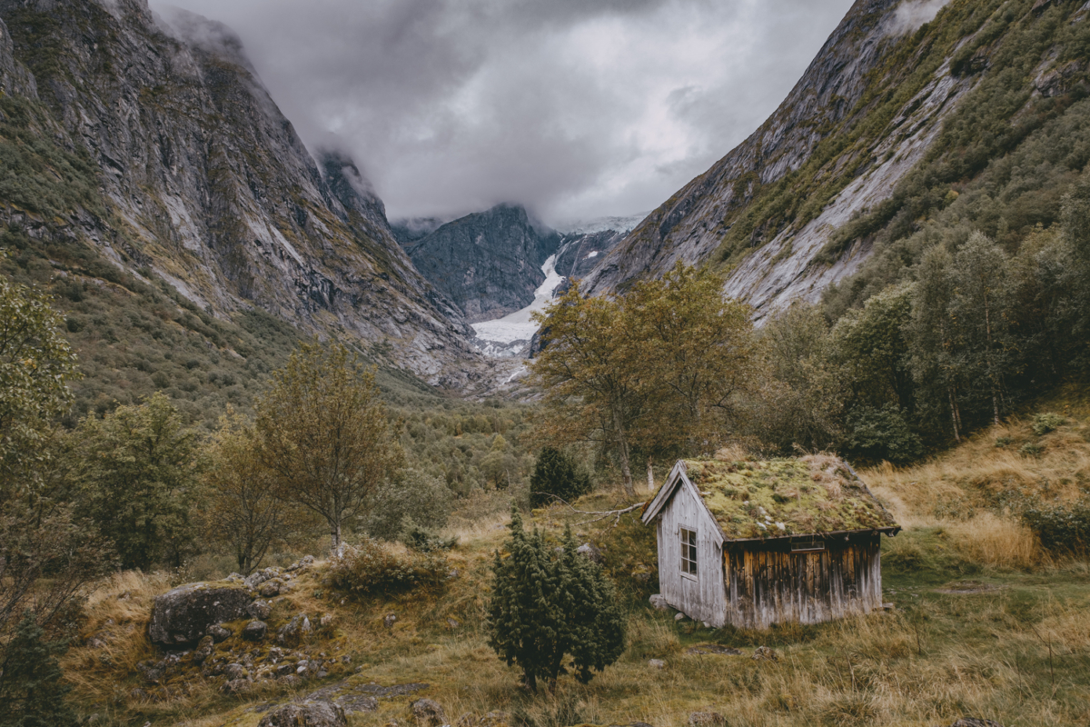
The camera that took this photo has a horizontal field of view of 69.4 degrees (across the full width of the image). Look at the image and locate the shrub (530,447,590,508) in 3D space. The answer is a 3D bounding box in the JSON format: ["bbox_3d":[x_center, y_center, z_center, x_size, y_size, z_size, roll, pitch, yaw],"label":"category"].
[{"bbox_3d":[0.495,3.765,26.000,1.979,1.940,1.900,0,-3,1],"label":"shrub"}]

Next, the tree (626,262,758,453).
[{"bbox_3d":[5.125,0.301,27.500,4.494,7.526,4.600,-1,-3,11],"label":"tree"}]

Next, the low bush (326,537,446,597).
[{"bbox_3d":[-3.665,4.694,18.200,2.730,1.358,1.900,0,-3,-11],"label":"low bush"}]

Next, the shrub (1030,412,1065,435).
[{"bbox_3d":[21.115,2.532,33.000,1.478,0.896,1.400,-2,-4,32],"label":"shrub"}]

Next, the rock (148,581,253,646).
[{"bbox_3d":[-6.832,4.941,15.600,2.026,1.270,1.700,1,-4,-23],"label":"rock"}]

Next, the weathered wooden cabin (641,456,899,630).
[{"bbox_3d":[5.172,3.880,18.260,4.676,3.362,3.278,1,-4,-21],"label":"weathered wooden cabin"}]

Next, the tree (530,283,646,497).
[{"bbox_3d":[1.422,0.872,26.500,3.797,7.072,4.000,0,-3,3],"label":"tree"}]

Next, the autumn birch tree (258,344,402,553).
[{"bbox_3d":[-5.892,2.320,21.500,3.947,5.592,3.800,1,-3,-15],"label":"autumn birch tree"}]

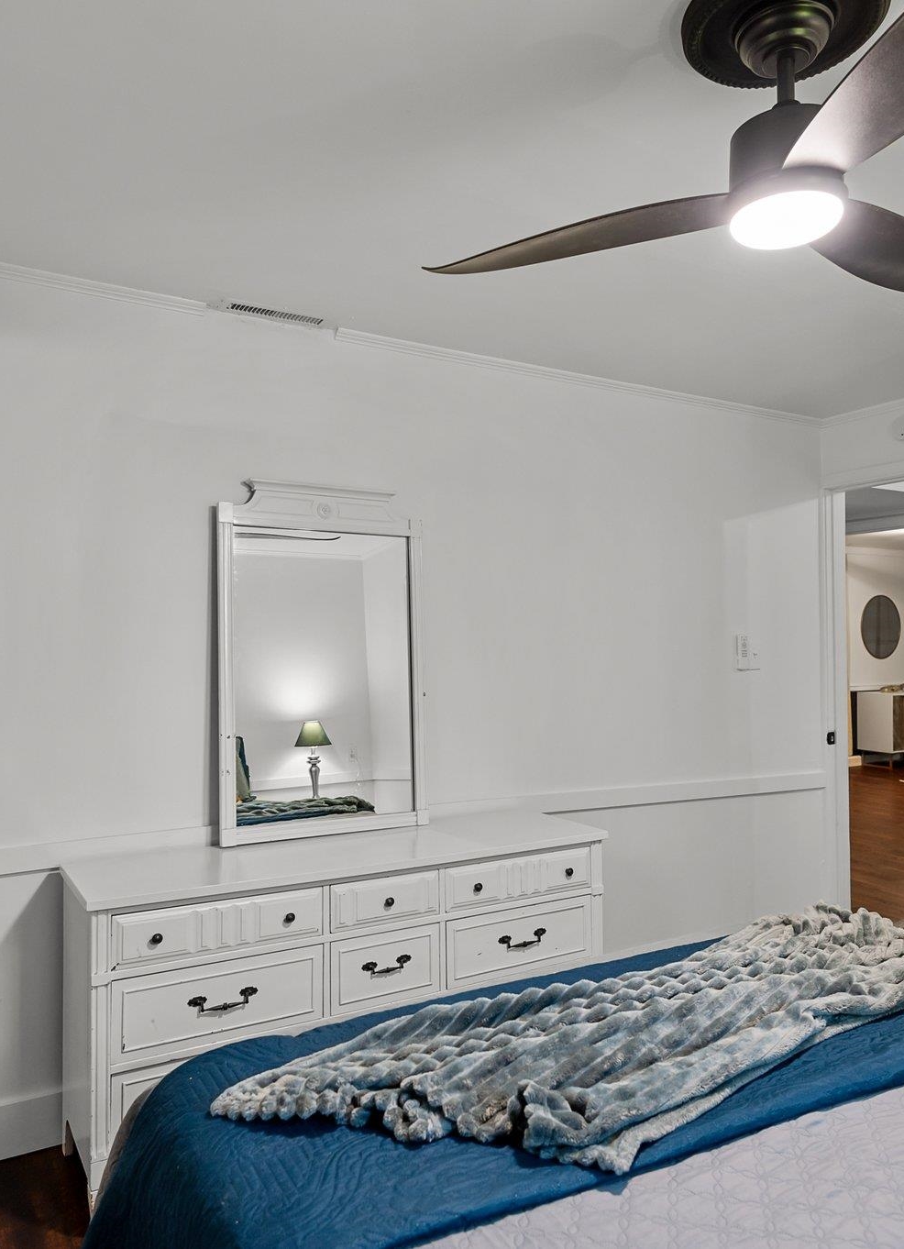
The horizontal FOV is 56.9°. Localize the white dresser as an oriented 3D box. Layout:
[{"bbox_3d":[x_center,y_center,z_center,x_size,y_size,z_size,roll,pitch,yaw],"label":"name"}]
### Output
[{"bbox_3d":[-0.274,1.056,2.509,1.597,0.765,0.405,1,-1,-29],"label":"white dresser"}]

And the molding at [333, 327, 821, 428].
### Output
[{"bbox_3d":[0.679,-0.936,3.282,2.400,0.034,0.027,1,-1,-29],"label":"molding"}]

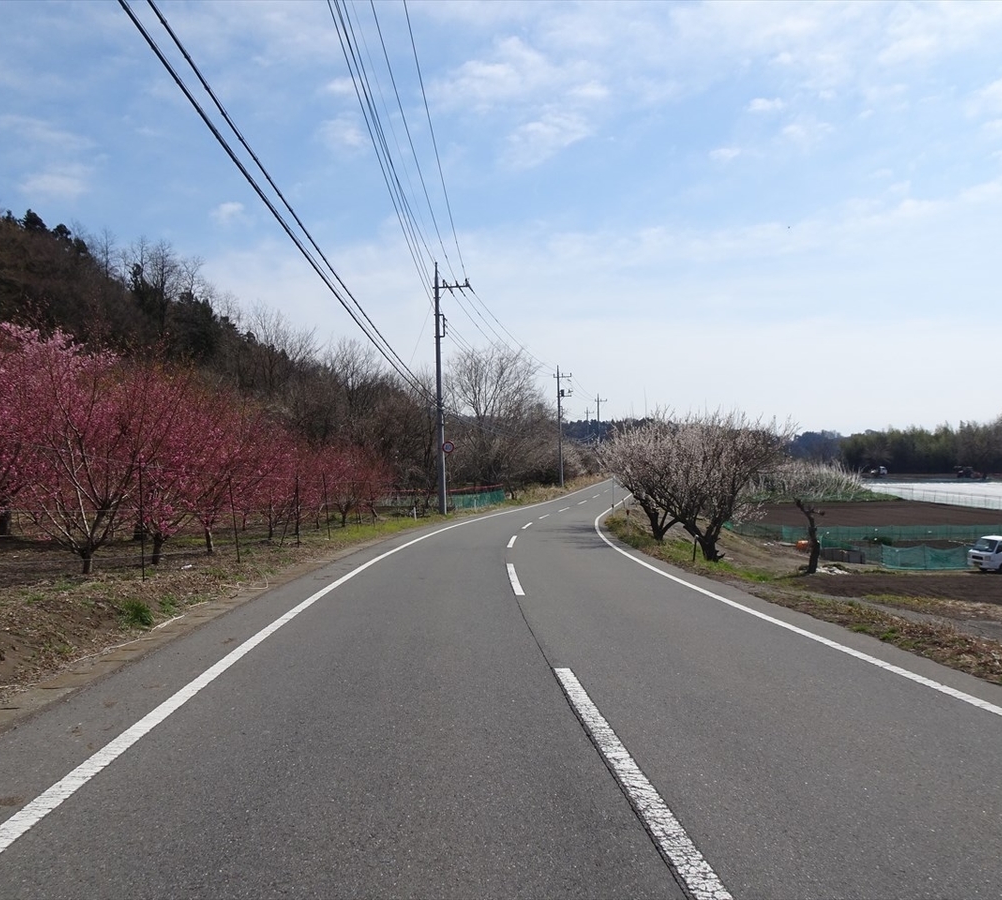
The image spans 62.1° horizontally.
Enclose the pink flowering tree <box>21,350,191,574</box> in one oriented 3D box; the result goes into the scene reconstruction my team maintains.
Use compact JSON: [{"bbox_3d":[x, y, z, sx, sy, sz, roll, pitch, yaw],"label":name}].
[{"bbox_3d":[-5.927,0.173,12.500,2.450,3.300,2.400,-1,-1,-26],"label":"pink flowering tree"}]

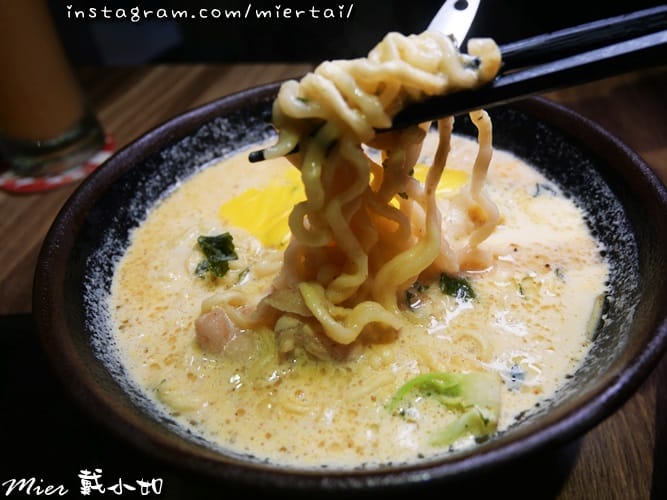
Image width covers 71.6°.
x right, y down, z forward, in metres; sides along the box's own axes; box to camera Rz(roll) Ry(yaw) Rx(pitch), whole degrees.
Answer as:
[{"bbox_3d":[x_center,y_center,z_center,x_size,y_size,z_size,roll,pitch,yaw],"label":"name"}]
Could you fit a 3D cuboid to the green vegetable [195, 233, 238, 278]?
[{"bbox_3d":[-0.045,0.002,0.178,0.016,0.009,0.017,-6,42,0],"label":"green vegetable"}]

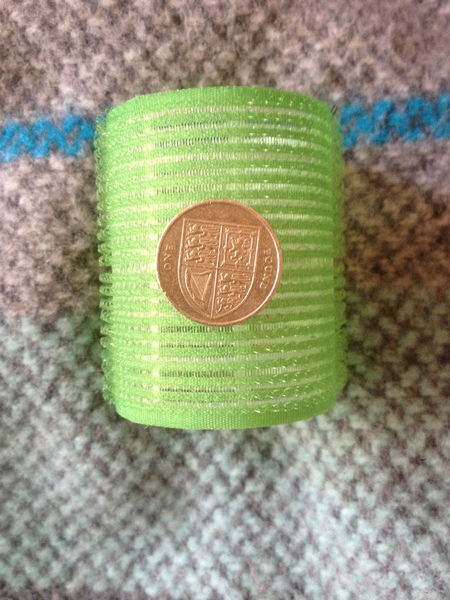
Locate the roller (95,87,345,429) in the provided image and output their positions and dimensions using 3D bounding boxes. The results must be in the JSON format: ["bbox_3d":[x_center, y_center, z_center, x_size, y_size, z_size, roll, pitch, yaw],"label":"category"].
[{"bbox_3d":[-0.001,-0.009,0.137,0.052,0.052,0.063,-2,93,0],"label":"roller"}]

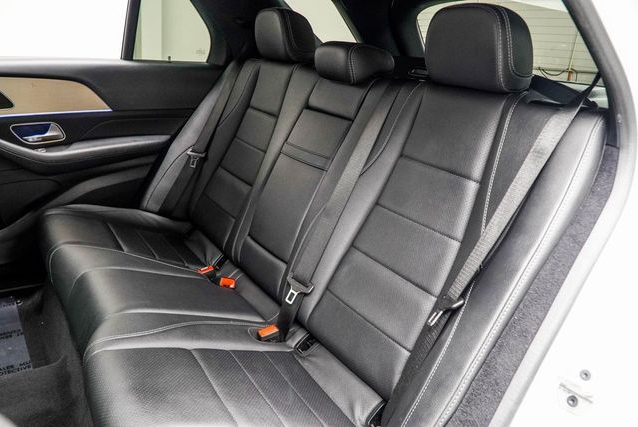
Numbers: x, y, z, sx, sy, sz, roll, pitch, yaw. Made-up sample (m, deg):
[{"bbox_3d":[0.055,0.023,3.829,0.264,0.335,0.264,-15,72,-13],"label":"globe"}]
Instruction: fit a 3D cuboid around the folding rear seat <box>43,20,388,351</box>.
[{"bbox_3d":[-0.312,-0.131,1.381,0.910,0.860,0.860,-13,25,-30],"label":"folding rear seat"}]

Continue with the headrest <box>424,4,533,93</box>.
[{"bbox_3d":[0.305,-0.319,0.928,0.115,0.160,0.240,-13,25,-30],"label":"headrest"}]

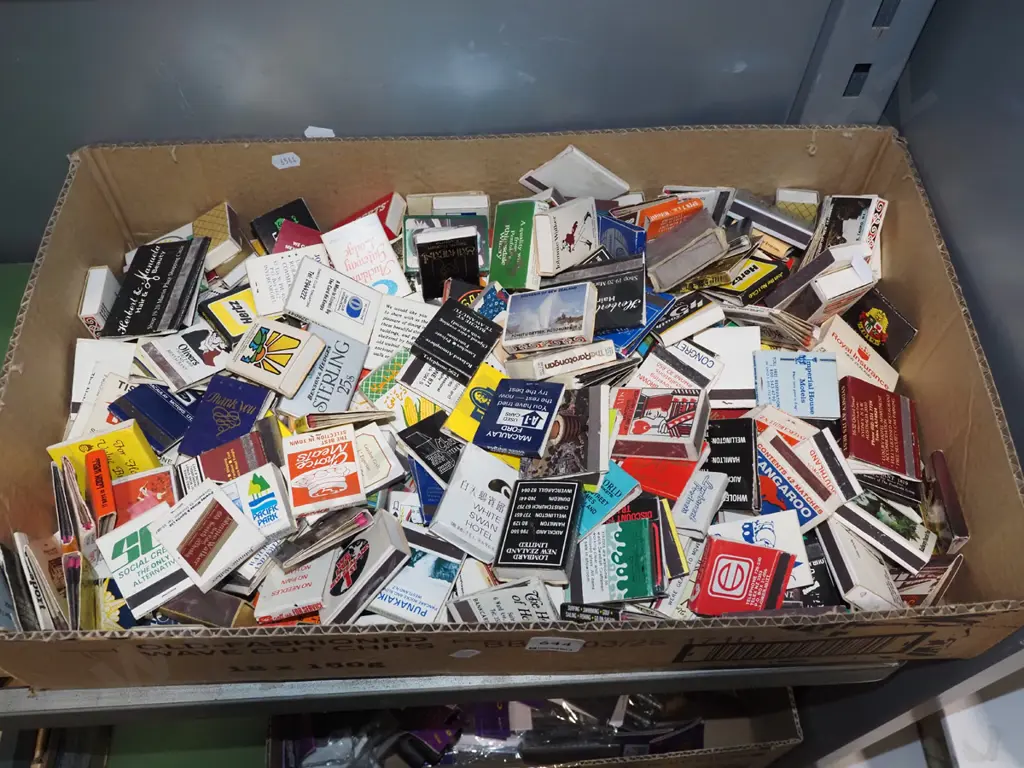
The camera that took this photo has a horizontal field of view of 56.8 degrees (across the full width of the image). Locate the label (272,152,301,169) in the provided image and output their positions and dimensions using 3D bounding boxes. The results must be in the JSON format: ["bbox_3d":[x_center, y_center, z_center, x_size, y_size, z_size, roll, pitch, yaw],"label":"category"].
[{"bbox_3d":[-0.155,-0.153,0.650,0.020,0.013,0.001,-8,55,8],"label":"label"}]

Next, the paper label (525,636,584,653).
[{"bbox_3d":[0.021,0.128,0.462,0.027,0.017,0.001,7,55,-12],"label":"paper label"}]

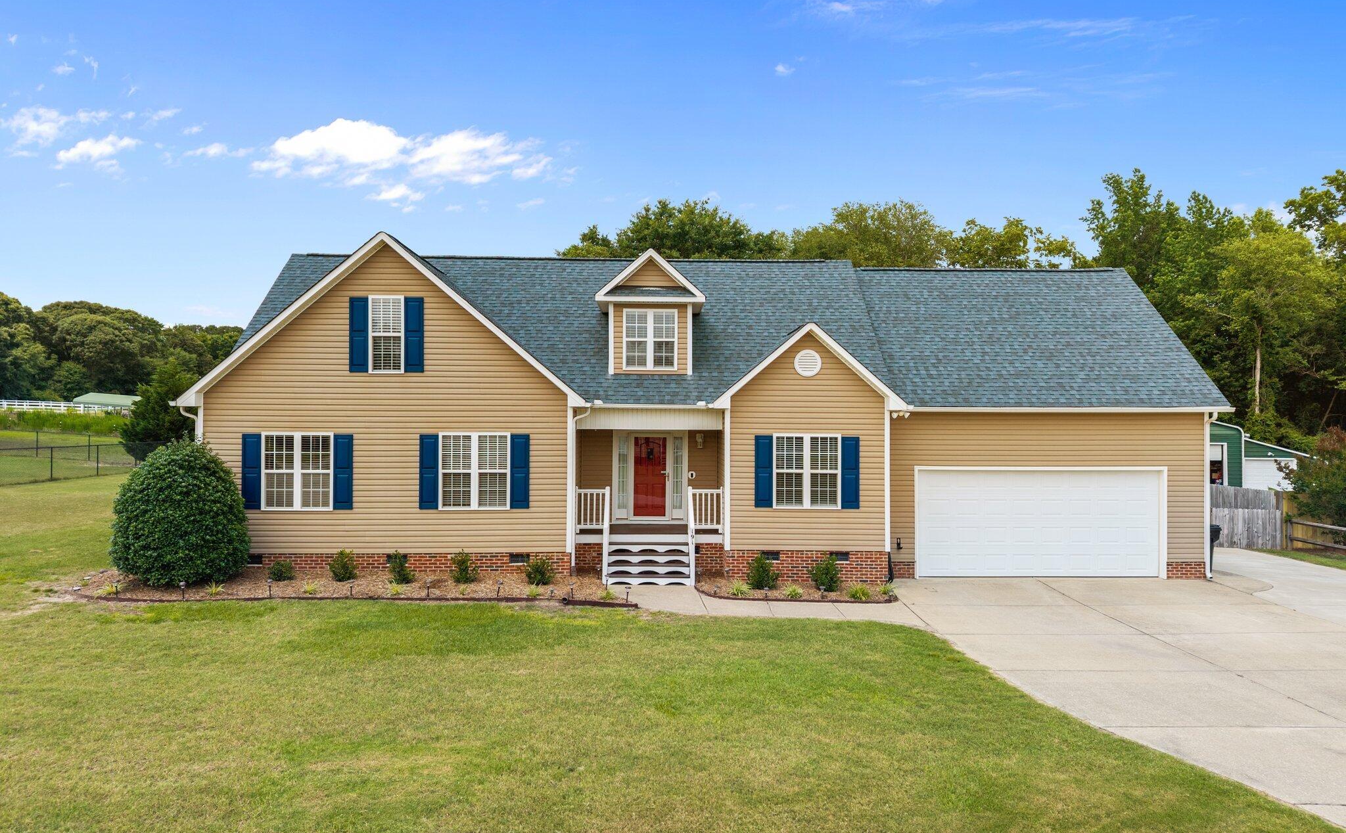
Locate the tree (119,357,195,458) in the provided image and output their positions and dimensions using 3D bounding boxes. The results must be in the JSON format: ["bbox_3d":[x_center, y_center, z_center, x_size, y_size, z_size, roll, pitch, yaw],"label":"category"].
[{"bbox_3d":[-22.400,-0.100,42.000,4.700,5.100,4.700,0,0,-2],"label":"tree"}]

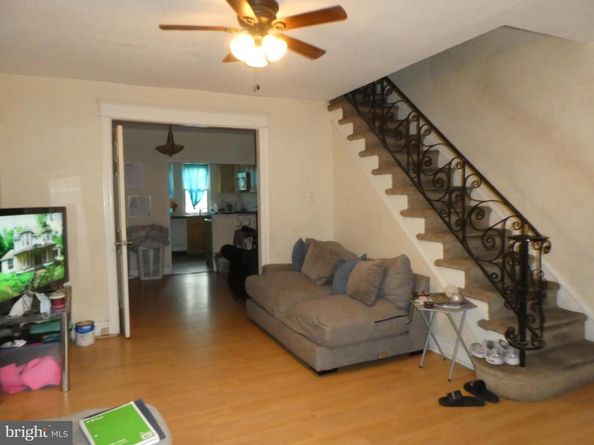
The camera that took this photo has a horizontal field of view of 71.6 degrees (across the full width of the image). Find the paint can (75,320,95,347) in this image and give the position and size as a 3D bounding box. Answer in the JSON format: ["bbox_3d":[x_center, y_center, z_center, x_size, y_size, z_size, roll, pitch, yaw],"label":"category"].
[{"bbox_3d":[-1.969,1.034,3.822,0.167,0.192,0.167,-2,4,-24],"label":"paint can"}]

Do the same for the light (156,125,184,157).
[{"bbox_3d":[-1.754,-1.145,5.684,0.390,0.470,0.390,-2,4,-24],"label":"light"}]

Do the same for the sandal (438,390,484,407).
[{"bbox_3d":[1.066,1.132,2.658,0.290,0.070,0.108,-1,4,0],"label":"sandal"}]

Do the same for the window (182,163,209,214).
[{"bbox_3d":[-2.413,-0.824,9.915,0.650,1.280,0.120,-2,4,-24],"label":"window"}]

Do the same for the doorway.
[{"bbox_3d":[-1.108,-0.040,4.369,1.680,2.245,0.140,-2,4,-24],"label":"doorway"}]

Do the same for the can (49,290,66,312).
[{"bbox_3d":[-1.732,0.569,2.985,0.112,0.130,0.112,-2,4,-24],"label":"can"}]

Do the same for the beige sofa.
[{"bbox_3d":[0.289,0.692,3.979,1.120,0.800,1.540,-2,4,-26],"label":"beige sofa"}]

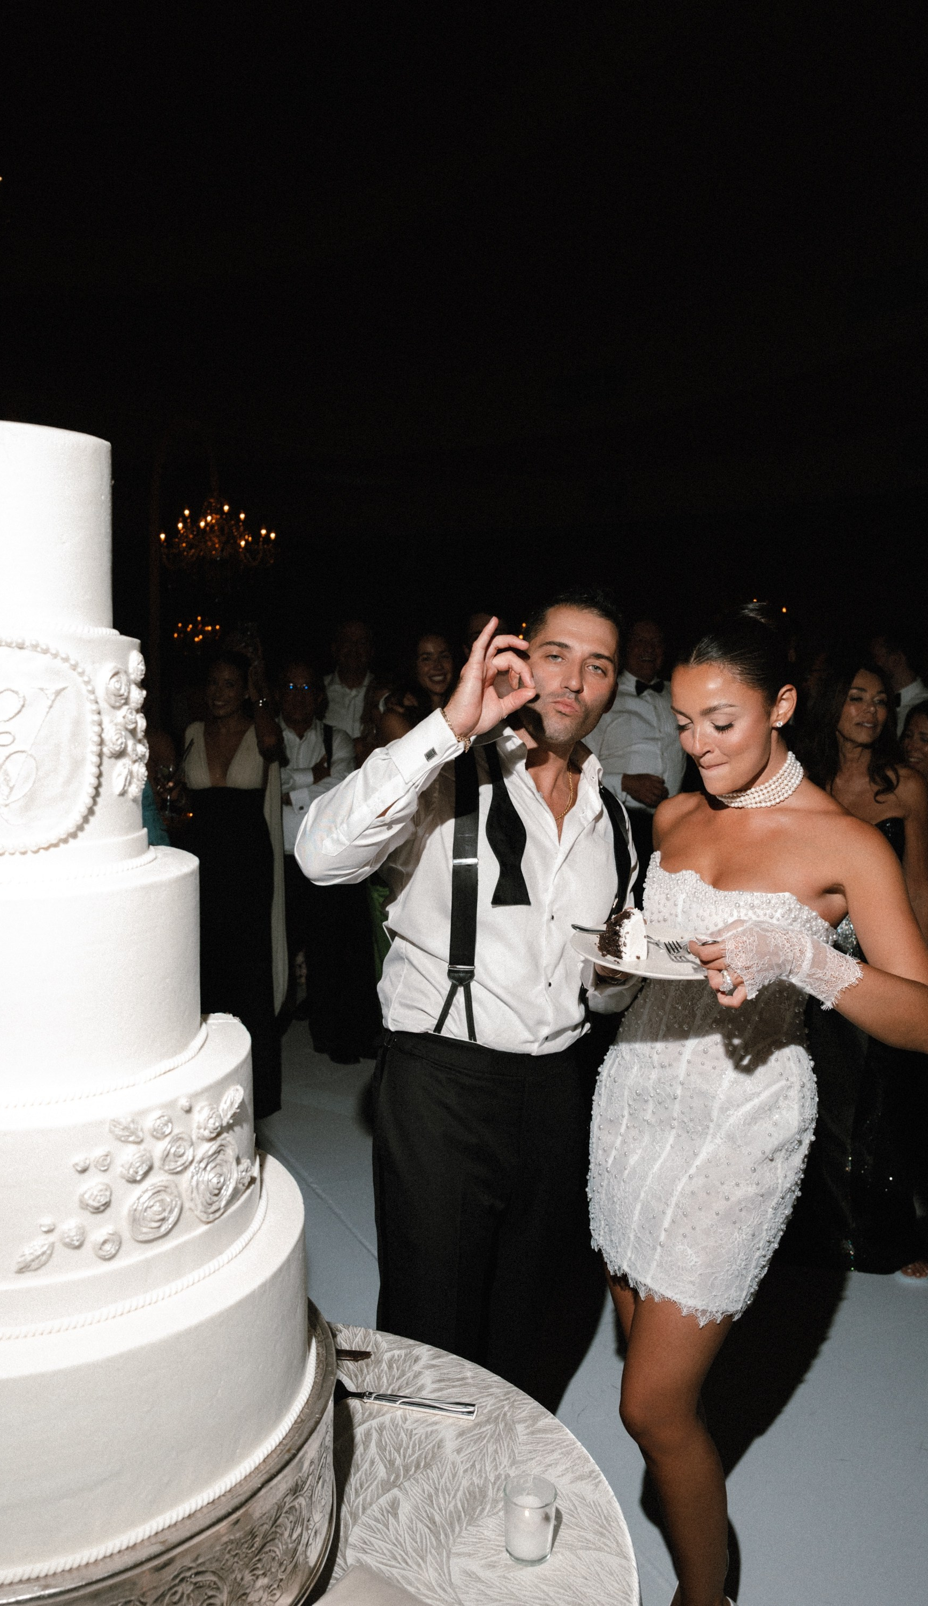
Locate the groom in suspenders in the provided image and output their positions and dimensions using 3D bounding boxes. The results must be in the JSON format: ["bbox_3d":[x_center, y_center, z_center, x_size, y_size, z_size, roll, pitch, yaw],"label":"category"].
[{"bbox_3d":[0.015,0.559,2.025,0.580,1.790,0.480,-4,8,-30],"label":"groom in suspenders"}]

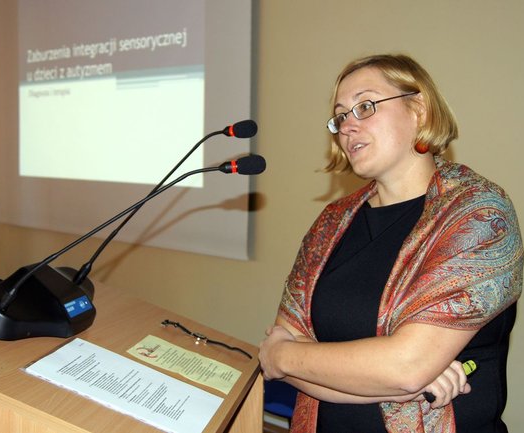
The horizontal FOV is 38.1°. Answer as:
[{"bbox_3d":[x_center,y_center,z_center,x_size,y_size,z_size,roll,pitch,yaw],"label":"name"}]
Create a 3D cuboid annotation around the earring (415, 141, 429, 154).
[{"bbox_3d":[0.276,-0.119,1.300,0.025,0.025,0.021,-3,7,-37],"label":"earring"}]

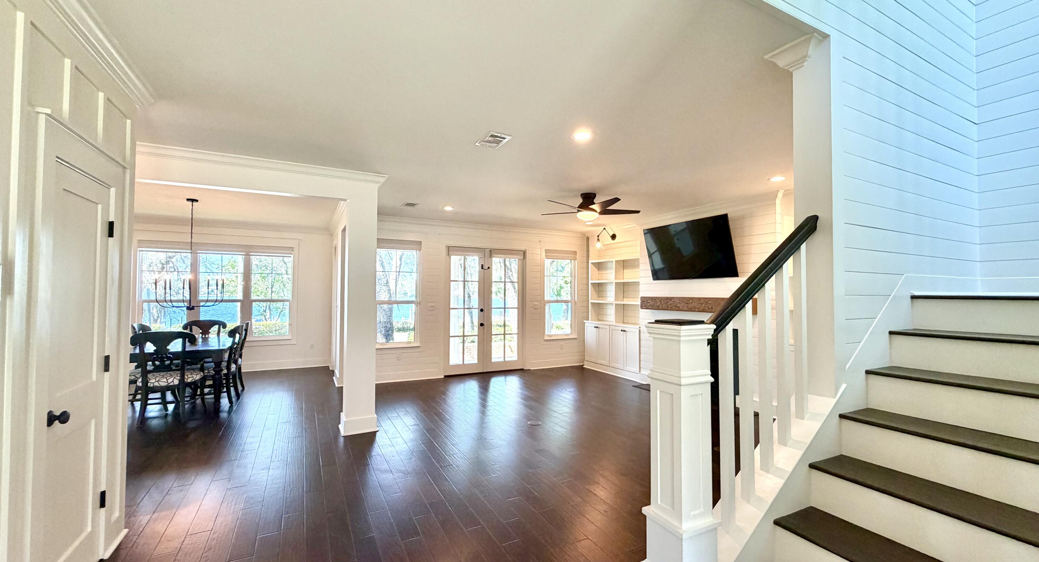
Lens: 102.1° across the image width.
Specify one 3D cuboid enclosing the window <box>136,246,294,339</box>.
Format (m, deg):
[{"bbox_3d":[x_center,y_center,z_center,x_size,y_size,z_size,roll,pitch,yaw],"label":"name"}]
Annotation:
[{"bbox_3d":[-5.356,0.215,7.517,2.290,1.700,0.090,1,-2,-28],"label":"window"}]

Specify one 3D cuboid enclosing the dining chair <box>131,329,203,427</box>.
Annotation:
[{"bbox_3d":[-3.996,1.068,4.885,0.570,1.020,0.630,1,-2,-19],"label":"dining chair"}]

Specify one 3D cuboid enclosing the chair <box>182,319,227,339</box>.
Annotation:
[{"bbox_3d":[-4.768,1.103,6.286,0.570,1.020,0.620,1,-2,-28],"label":"chair"}]

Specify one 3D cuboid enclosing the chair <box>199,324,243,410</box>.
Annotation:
[{"bbox_3d":[-3.997,1.084,5.459,0.620,1.020,0.560,1,-2,-21],"label":"chair"}]

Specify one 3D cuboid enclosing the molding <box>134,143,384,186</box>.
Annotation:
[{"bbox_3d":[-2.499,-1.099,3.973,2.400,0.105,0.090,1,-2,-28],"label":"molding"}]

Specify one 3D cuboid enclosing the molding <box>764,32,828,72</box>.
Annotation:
[{"bbox_3d":[1.367,-1.106,2.090,0.099,0.108,0.235,1,-2,-28],"label":"molding"}]

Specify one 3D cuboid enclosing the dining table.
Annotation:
[{"bbox_3d":[-4.566,1.218,5.804,1.070,0.755,1.930,1,-2,-28],"label":"dining table"}]

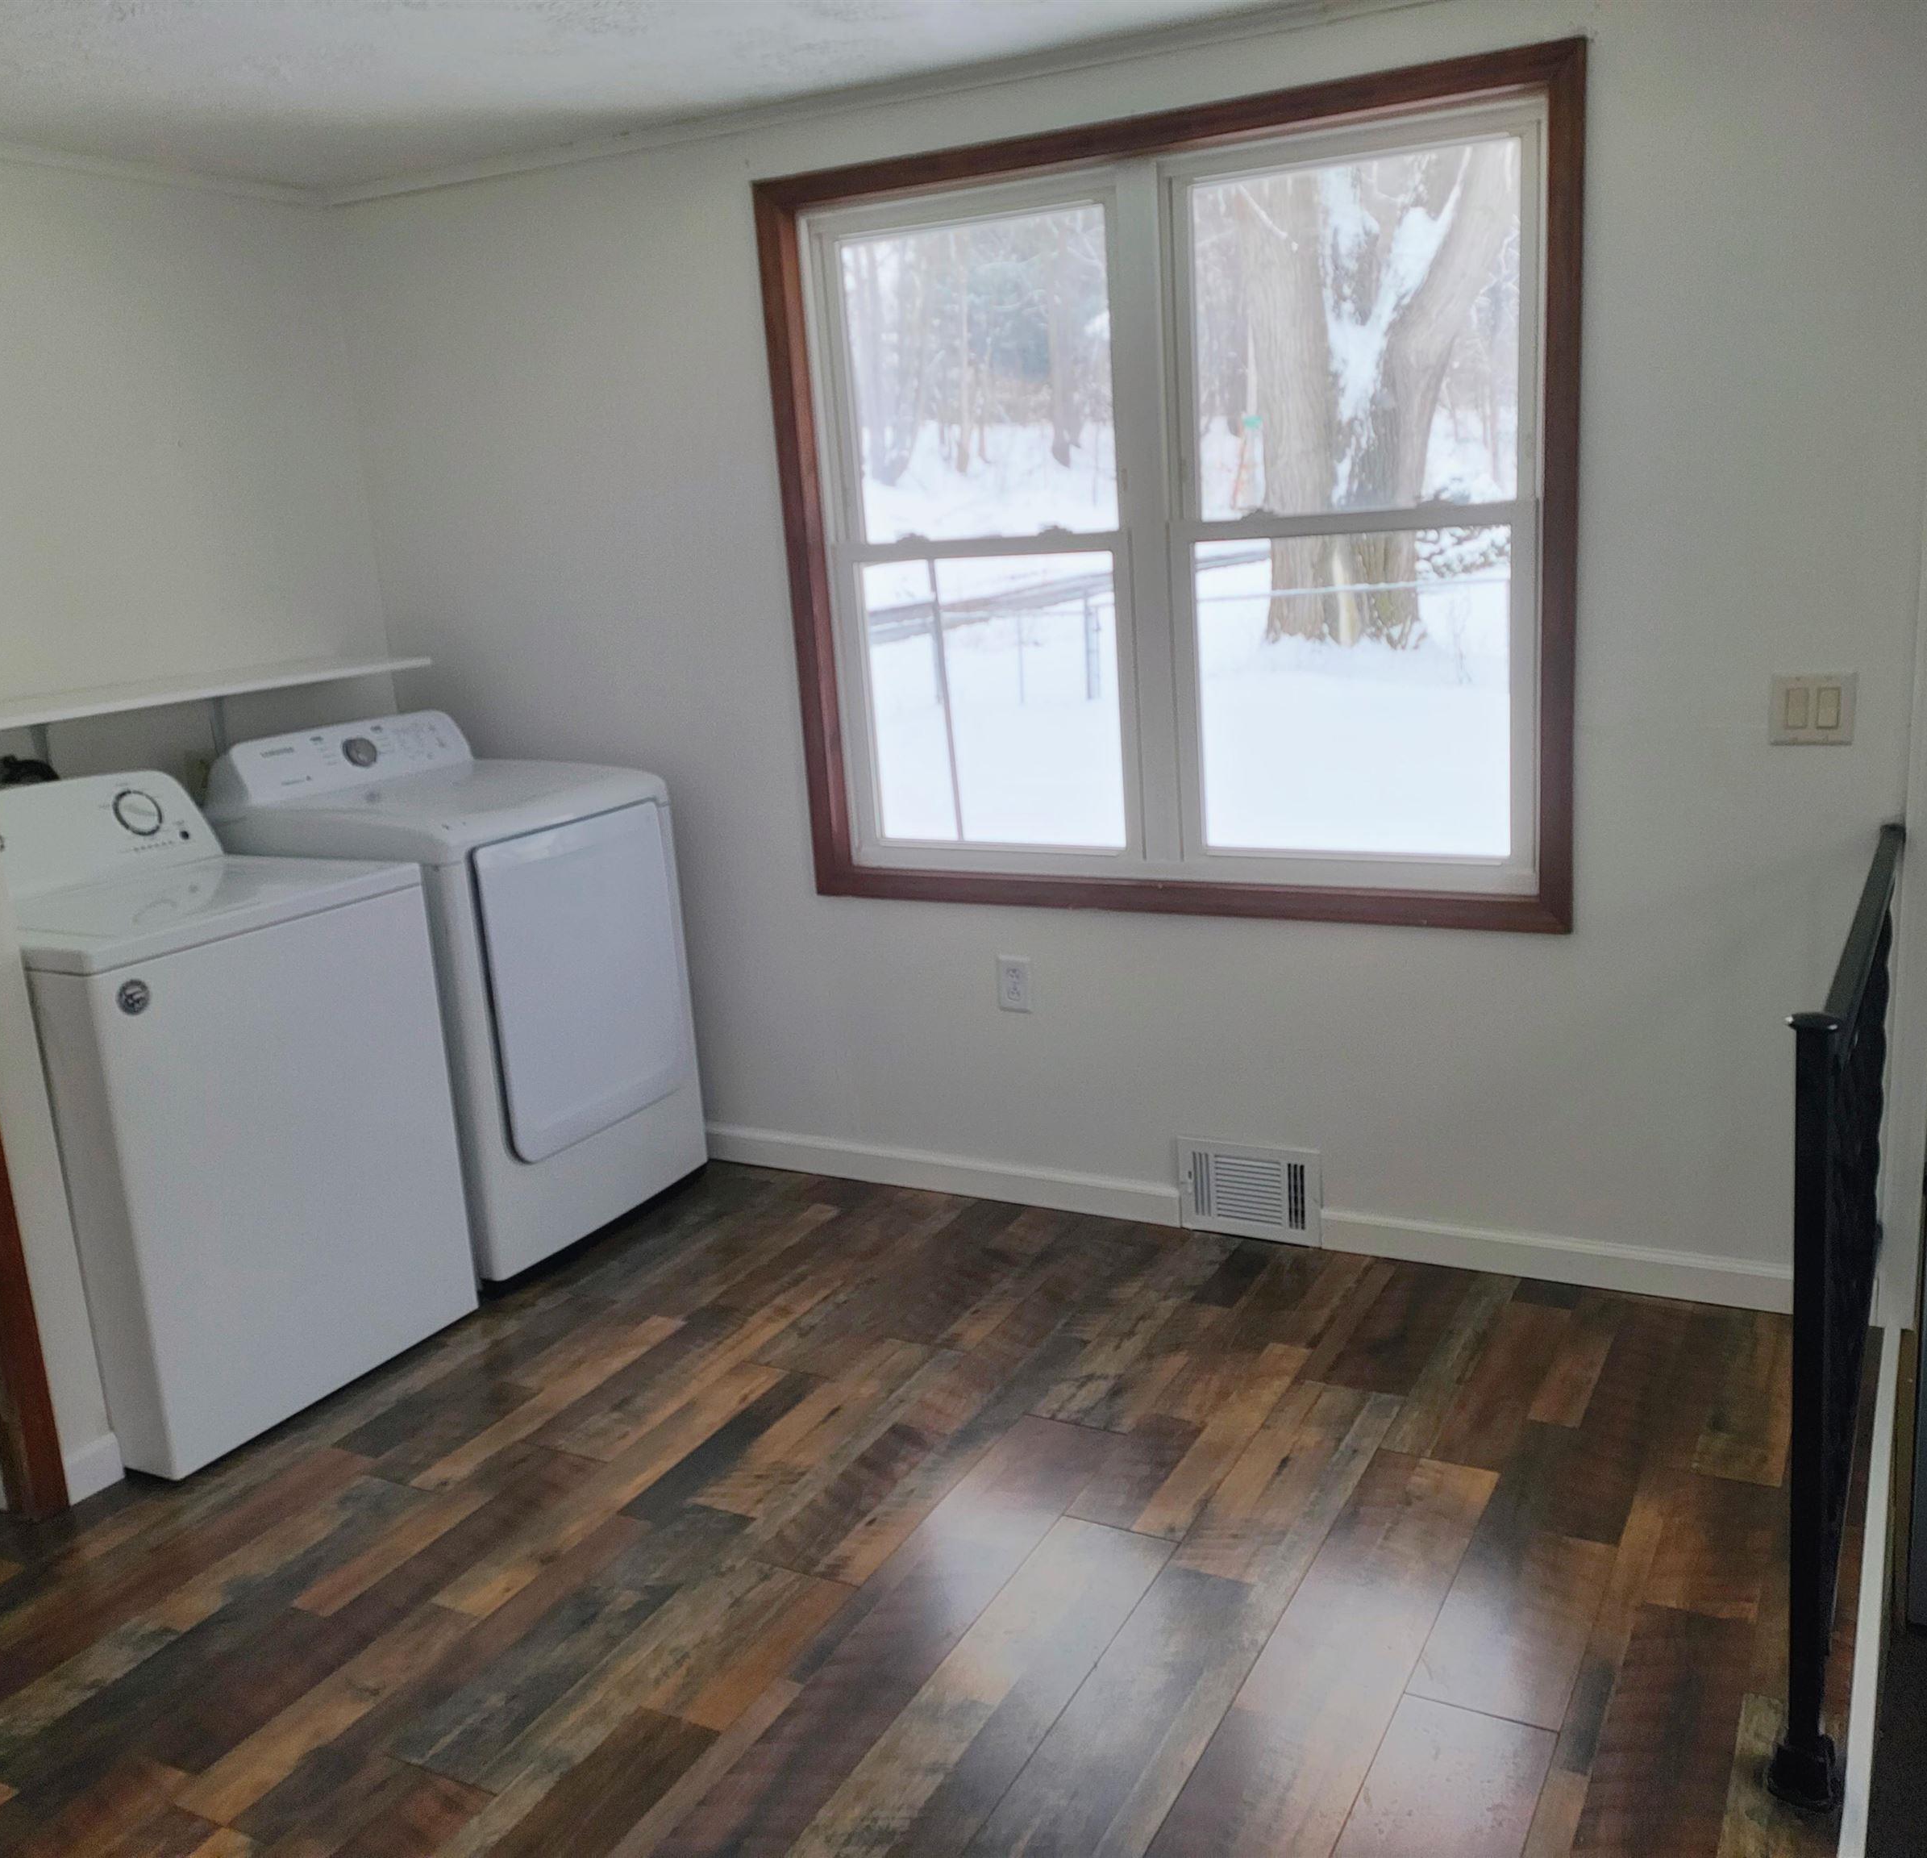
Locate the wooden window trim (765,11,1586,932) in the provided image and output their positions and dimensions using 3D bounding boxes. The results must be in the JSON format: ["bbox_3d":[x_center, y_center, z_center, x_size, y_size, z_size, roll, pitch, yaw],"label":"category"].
[{"bbox_3d":[0.327,-0.736,3.347,1.581,1.449,0.035,3,15,28],"label":"wooden window trim"}]

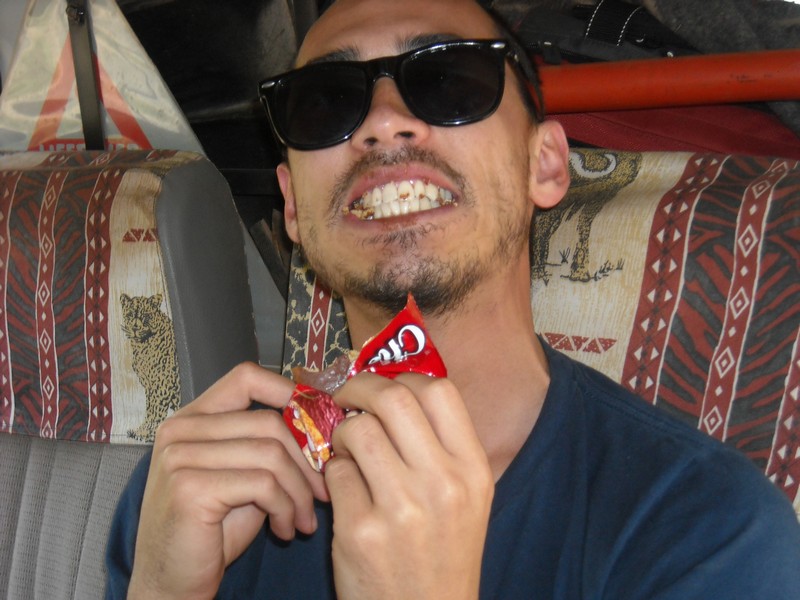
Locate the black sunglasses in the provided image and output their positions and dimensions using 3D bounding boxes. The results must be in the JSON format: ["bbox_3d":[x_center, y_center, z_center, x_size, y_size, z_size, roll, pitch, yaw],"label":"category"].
[{"bbox_3d":[0.005,-0.089,0.846,0.150,0.052,0.147,-8,-18,9],"label":"black sunglasses"}]

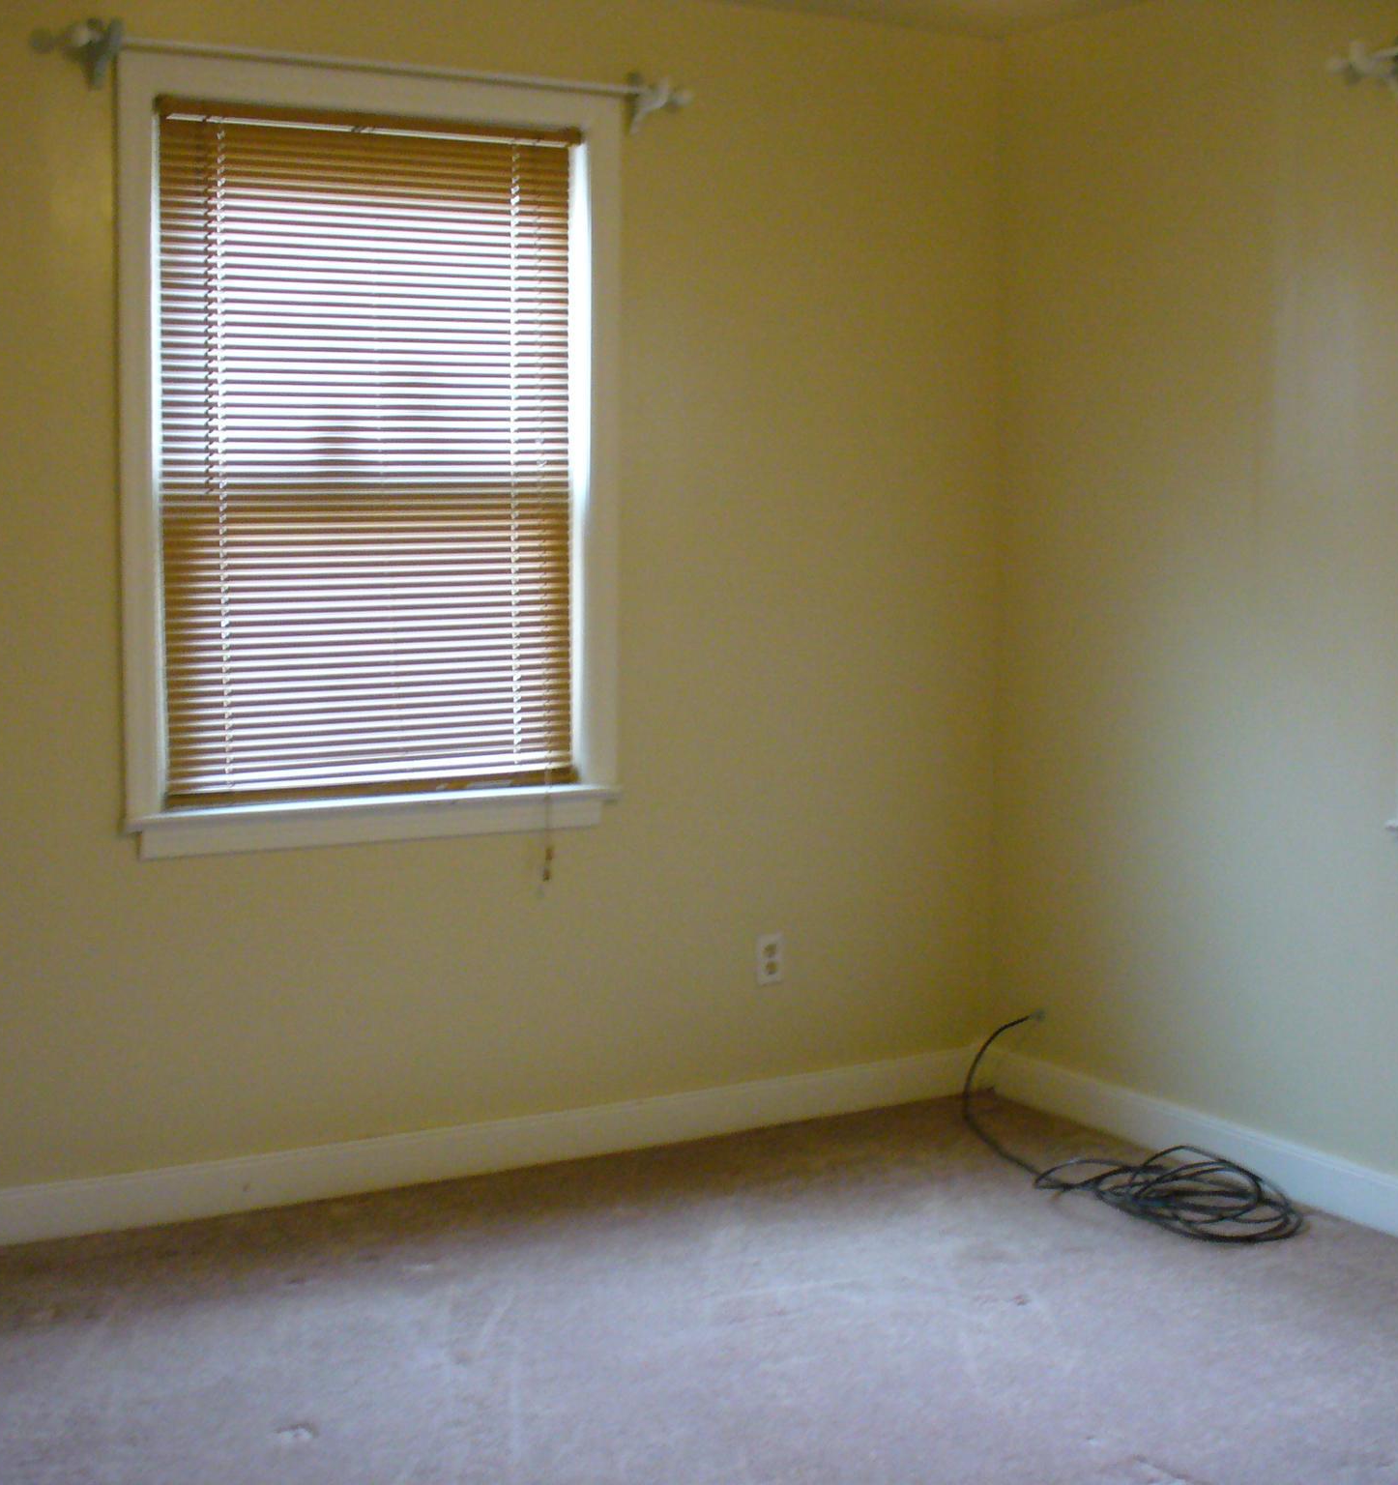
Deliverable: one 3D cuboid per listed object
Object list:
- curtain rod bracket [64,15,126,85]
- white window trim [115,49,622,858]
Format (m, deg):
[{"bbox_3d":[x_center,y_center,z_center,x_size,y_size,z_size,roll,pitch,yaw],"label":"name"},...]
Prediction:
[{"bbox_3d":[-1.058,-1.202,3.691,0.090,0.105,0.110,-3,7,-30],"label":"curtain rod bracket"},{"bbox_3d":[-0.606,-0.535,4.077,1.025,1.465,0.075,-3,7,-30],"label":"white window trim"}]

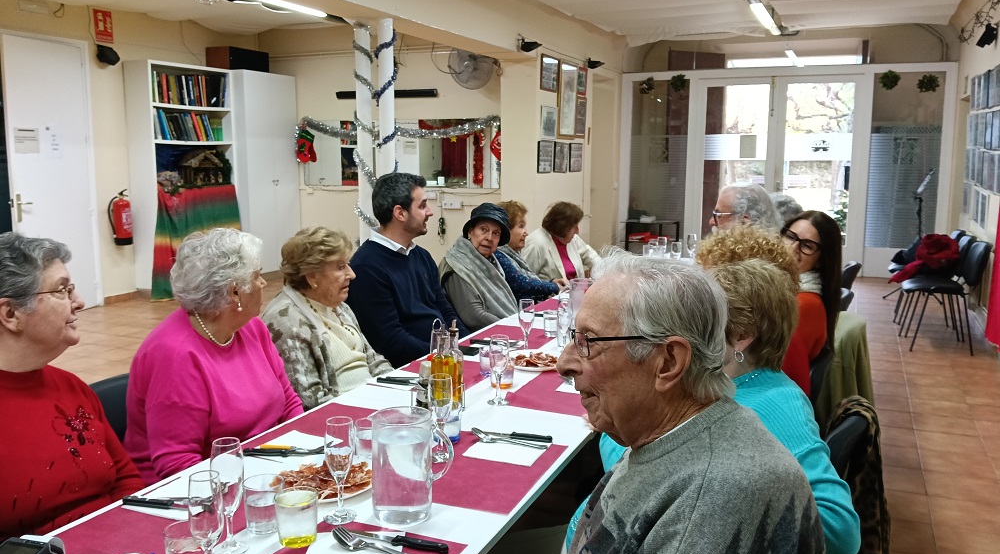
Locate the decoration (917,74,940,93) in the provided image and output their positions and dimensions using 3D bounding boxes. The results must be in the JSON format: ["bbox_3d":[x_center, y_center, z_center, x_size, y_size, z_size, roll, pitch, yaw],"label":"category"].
[{"bbox_3d":[4.819,-2.176,8.780,0.270,0.230,0.160,4,10,24],"label":"decoration"}]

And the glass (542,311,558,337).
[{"bbox_3d":[0.204,0.183,3.022,0.069,0.089,0.069,0,9,0],"label":"glass"}]

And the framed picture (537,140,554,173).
[{"bbox_3d":[0.456,-1.201,7.847,0.030,0.315,0.410,4,9,24],"label":"framed picture"}]

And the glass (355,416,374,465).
[{"bbox_3d":[-0.308,0.395,1.865,0.080,0.096,0.080,4,10,24],"label":"glass"}]

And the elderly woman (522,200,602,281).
[{"bbox_3d":[0.419,0.174,4.425,0.700,1.180,0.520,4,9,24],"label":"elderly woman"}]

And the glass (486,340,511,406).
[{"bbox_3d":[-0.001,0.260,2.182,0.061,0.186,0.061,0,9,0],"label":"glass"}]

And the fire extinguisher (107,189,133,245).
[{"bbox_3d":[-3.724,-0.585,7.648,0.170,0.540,0.180,4,10,24],"label":"fire extinguisher"}]

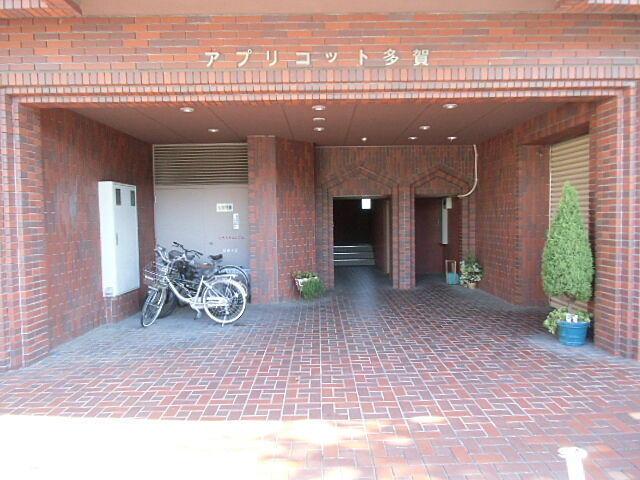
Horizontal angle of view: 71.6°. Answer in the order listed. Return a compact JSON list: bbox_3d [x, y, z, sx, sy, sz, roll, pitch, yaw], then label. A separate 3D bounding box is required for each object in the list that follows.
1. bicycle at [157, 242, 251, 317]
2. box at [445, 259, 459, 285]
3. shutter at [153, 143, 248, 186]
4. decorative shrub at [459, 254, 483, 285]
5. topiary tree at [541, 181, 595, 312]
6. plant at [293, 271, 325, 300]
[{"bbox_3d":[-1.899,0.605,6.947,1.730,1.070,0.550,-4,4,-38],"label":"bicycle"},{"bbox_3d":[2.730,0.664,9.211,0.270,0.540,0.240,-1,3,0],"label":"box"},{"bbox_3d":[-2.180,-1.384,8.094,1.742,0.773,0.100,-1,3,0],"label":"shutter"},{"bbox_3d":[2.979,0.602,8.753,0.450,0.590,0.430,-1,3,0],"label":"decorative shrub"},{"bbox_3d":[2.793,0.077,5.006,0.530,1.420,0.530,-1,3,0],"label":"topiary tree"},{"bbox_3d":[-0.198,0.820,7.996,0.460,0.540,0.550,1,4,37],"label":"plant"}]

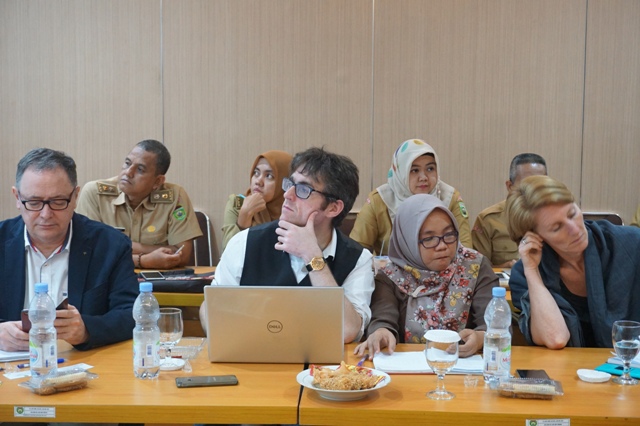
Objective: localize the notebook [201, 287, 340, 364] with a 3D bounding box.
[{"bbox_3d":[-0.109,0.279,2.846,0.350,0.227,0.327,1,7,2],"label":"notebook"}]

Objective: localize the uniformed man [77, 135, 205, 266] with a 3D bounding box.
[{"bbox_3d":[-0.756,0.339,4.338,0.560,1.255,0.740,2,7,15],"label":"uniformed man"}]

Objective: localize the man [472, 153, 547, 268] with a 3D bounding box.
[{"bbox_3d":[0.890,0.371,4.351,0.540,1.211,0.740,0,7,-5],"label":"man"}]

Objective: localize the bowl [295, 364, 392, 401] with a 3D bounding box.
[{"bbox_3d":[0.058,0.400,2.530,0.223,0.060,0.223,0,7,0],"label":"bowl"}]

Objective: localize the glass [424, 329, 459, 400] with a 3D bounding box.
[{"bbox_3d":[0.286,0.354,2.515,0.082,0.158,0.082,0,7,0],"label":"glass"}]

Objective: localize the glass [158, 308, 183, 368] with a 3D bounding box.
[{"bbox_3d":[-0.388,0.324,2.770,0.074,0.150,0.074,0,7,0],"label":"glass"}]

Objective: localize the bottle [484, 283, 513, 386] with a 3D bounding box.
[{"bbox_3d":[0.438,0.301,2.647,0.067,0.236,0.067,0,7,0],"label":"bottle"}]

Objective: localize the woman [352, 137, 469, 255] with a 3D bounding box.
[{"bbox_3d":[0.378,0.341,4.338,0.520,1.267,0.740,0,7,0],"label":"woman"}]

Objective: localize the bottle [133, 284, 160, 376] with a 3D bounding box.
[{"bbox_3d":[-0.427,0.292,2.667,0.067,0.237,0.067,0,7,0],"label":"bottle"}]

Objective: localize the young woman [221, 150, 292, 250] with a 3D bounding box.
[{"bbox_3d":[-0.223,0.361,4.371,0.500,1.210,0.740,3,7,18],"label":"young woman"}]

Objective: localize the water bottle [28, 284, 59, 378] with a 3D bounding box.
[{"bbox_3d":[-0.687,0.291,2.672,0.068,0.233,0.068,0,7,0],"label":"water bottle"}]

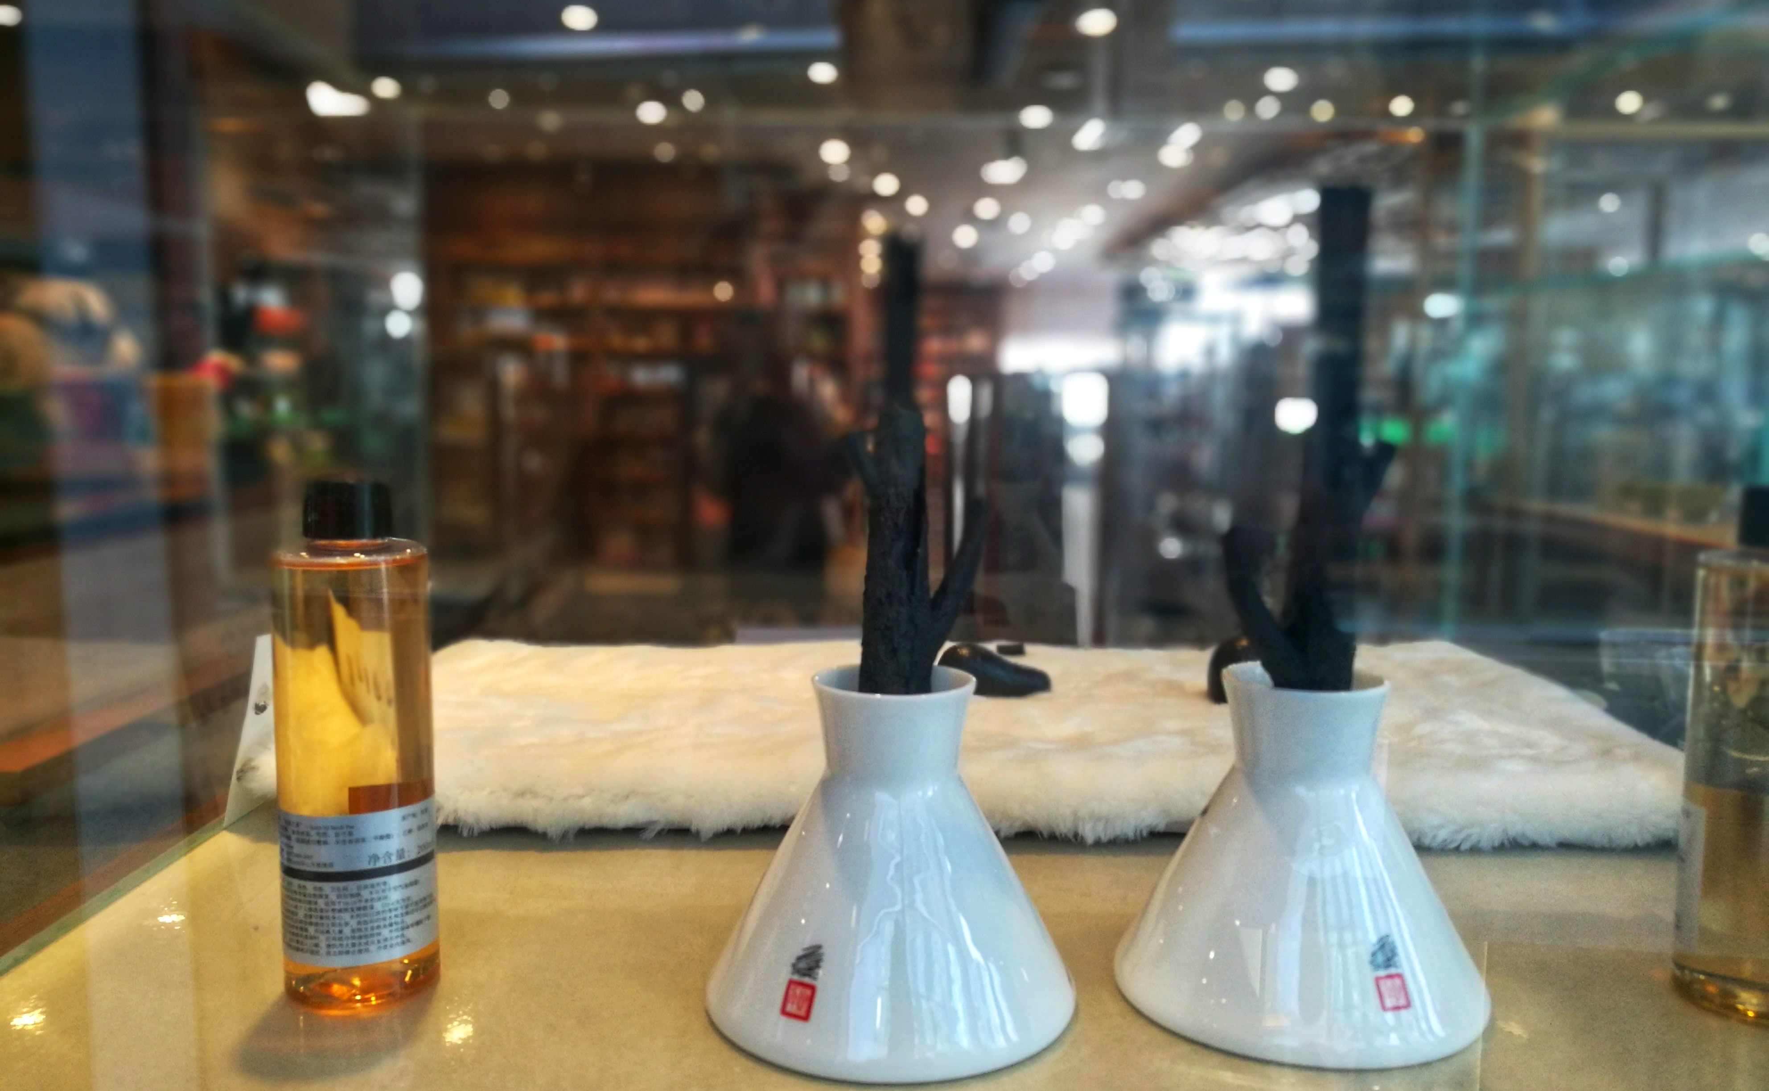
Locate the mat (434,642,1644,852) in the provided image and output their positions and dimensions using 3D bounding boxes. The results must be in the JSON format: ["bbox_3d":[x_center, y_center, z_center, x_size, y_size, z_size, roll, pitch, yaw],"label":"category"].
[{"bbox_3d":[0.041,0.103,0.780,0.637,0.046,0.314,0,5,1],"label":"mat"}]

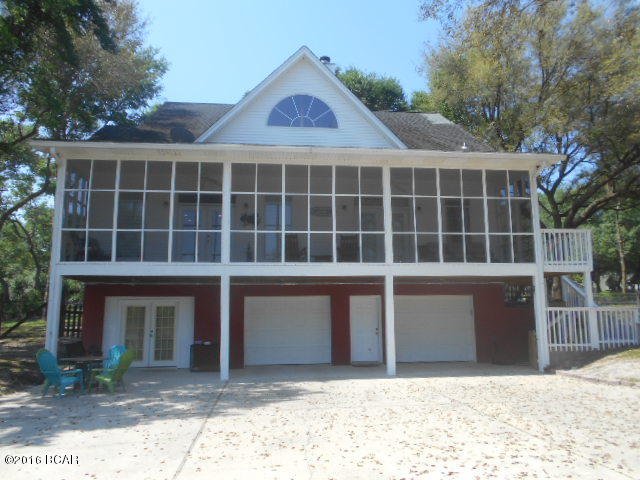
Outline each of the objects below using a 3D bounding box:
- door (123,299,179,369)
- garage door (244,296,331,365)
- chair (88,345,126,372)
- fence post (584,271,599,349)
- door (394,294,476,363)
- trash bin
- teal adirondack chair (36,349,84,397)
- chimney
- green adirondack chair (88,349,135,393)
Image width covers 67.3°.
[{"bbox_3d":[-5.198,2.871,14.722,1.740,2.060,0.100,0,-7,-6],"label":"door"},{"bbox_3d":[-0.991,2.863,15.202,2.743,2.134,0.090,0,-7,-6],"label":"garage door"},{"bbox_3d":[-5.180,3.058,11.789,0.740,0.940,0.800,-3,-8,20],"label":"chair"},{"bbox_3d":[7.764,2.010,13.803,0.190,2.150,0.190,0,-7,-6],"label":"fence post"},{"bbox_3d":[3.752,2.896,15.738,2.720,2.130,0.090,0,-7,-6],"label":"door"},{"bbox_3d":[-3.265,3.406,14.062,0.850,0.800,0.600,0,-7,-6],"label":"trash bin"},{"bbox_3d":[-5.679,2.879,10.517,0.740,0.980,0.800,-4,-8,23],"label":"teal adirondack chair"},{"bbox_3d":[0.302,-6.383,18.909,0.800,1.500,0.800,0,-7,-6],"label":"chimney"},{"bbox_3d":[-4.654,2.928,10.881,0.800,0.960,0.740,-1,-7,6],"label":"green adirondack chair"}]

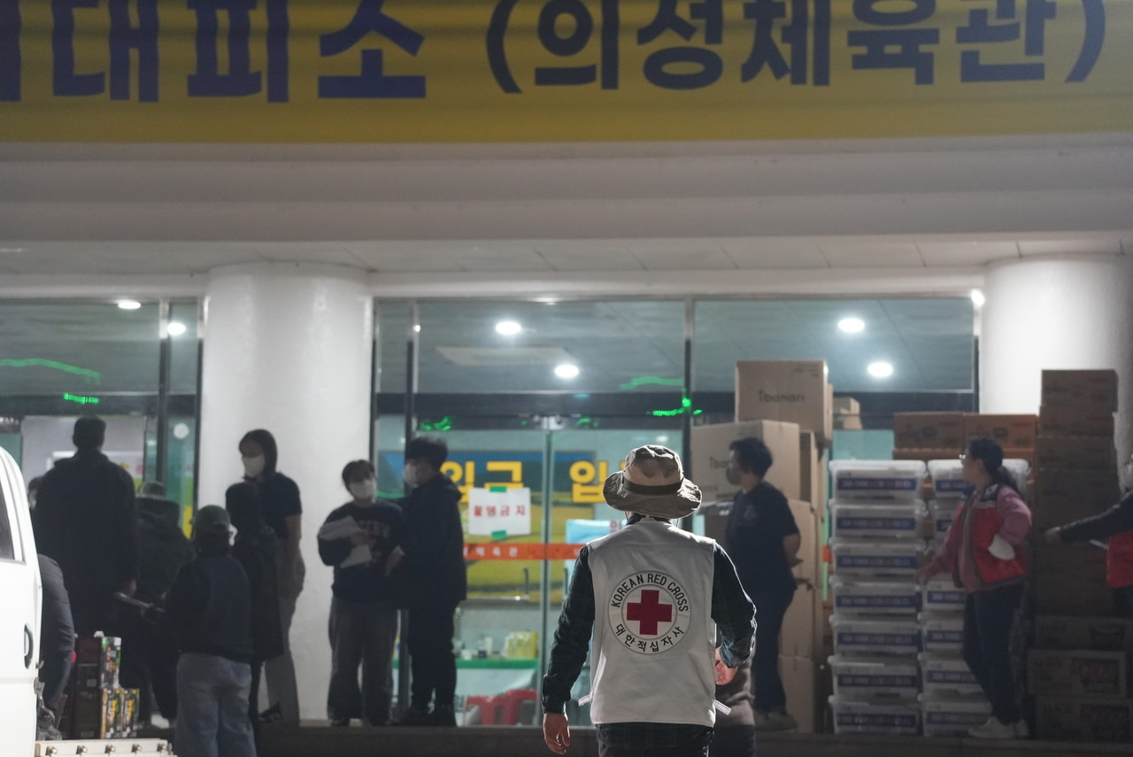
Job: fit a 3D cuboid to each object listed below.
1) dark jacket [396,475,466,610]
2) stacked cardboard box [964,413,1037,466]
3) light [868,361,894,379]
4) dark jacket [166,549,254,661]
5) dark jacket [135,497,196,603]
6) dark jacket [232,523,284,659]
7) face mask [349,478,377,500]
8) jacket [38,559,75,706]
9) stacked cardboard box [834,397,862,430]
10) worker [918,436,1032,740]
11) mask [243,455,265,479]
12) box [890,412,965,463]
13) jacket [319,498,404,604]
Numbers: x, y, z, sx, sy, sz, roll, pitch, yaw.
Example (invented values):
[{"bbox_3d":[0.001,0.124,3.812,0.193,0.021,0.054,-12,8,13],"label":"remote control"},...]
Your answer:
[{"bbox_3d":[-0.806,0.967,20.300,0.430,0.790,0.500,0,-7,6],"label":"dark jacket"},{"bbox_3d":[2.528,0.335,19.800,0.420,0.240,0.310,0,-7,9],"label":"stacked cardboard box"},{"bbox_3d":[2.382,-0.064,25.747,0.190,0.050,0.190,0,-7,10],"label":"light"},{"bbox_3d":[-1.902,1.227,18.200,0.450,0.620,0.340,5,-8,-31],"label":"dark jacket"},{"bbox_3d":[-2.378,1.015,19.800,0.480,0.640,0.360,5,-8,-30],"label":"dark jacket"},{"bbox_3d":[-1.675,1.129,18.000,0.430,0.740,0.300,1,-7,0],"label":"dark jacket"},{"bbox_3d":[-1.201,0.651,20.100,0.150,0.115,0.090,3,-7,-14],"label":"face mask"},{"bbox_3d":[-2.530,1.195,16.000,0.480,0.720,0.480,2,-7,-6],"label":"jacket"},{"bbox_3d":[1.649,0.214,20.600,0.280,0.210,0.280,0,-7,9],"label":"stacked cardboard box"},{"bbox_3d":[2.258,1.160,18.800,0.460,1.660,0.560,6,-9,-36],"label":"worker"},{"bbox_3d":[-1.835,0.521,20.000,0.140,0.135,0.090,-4,-9,37],"label":"mask"},{"bbox_3d":[2.132,0.333,20.000,0.420,0.280,0.320,0,-7,10],"label":"box"},{"bbox_3d":[-1.205,1.015,20.000,0.500,0.640,0.320,3,-7,-12],"label":"jacket"}]

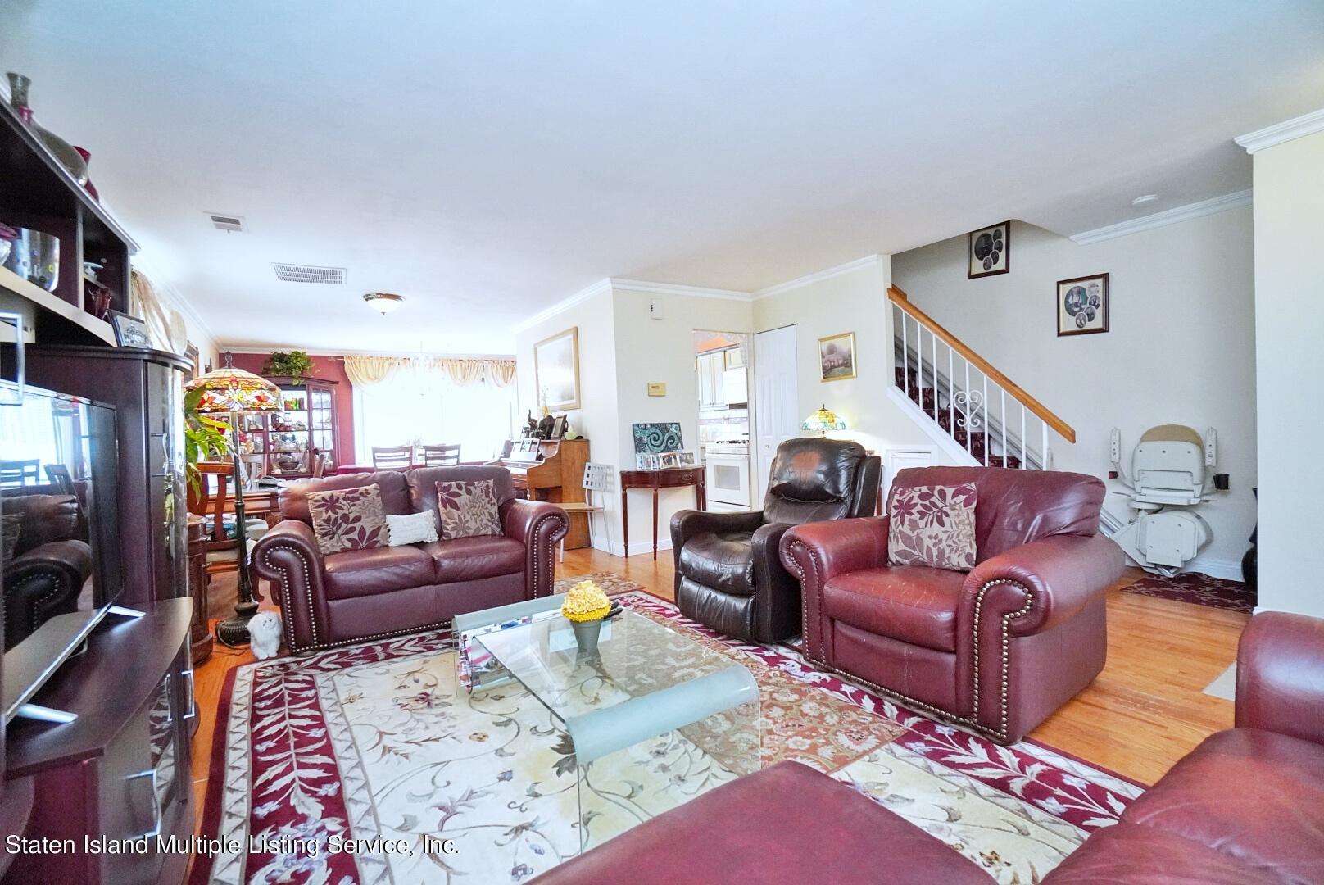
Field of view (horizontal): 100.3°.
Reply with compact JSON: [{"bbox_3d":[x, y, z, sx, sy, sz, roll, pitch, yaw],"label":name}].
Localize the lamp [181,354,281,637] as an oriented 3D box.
[{"bbox_3d":[-2.458,0.316,3.202,0.445,1.655,0.445,-3,2,-32],"label":"lamp"}]

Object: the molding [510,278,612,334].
[{"bbox_3d":[-1.135,-1.379,5.820,0.070,0.075,2.600,-4,2,-33],"label":"molding"}]

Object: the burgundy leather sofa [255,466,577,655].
[{"bbox_3d":[-1.677,0.666,3.830,1.790,0.920,0.970,-4,2,-33],"label":"burgundy leather sofa"}]

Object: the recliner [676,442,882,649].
[{"bbox_3d":[0.729,0.507,3.480,1.070,1.020,0.880,-3,2,-32],"label":"recliner"}]

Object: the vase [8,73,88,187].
[{"bbox_3d":[-1.828,-0.902,1.583,0.235,0.285,0.235,-4,2,-33],"label":"vase"}]

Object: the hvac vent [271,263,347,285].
[{"bbox_3d":[-2.696,-1.273,4.228,0.470,0.025,0.500,-4,2,-33],"label":"hvac vent"}]

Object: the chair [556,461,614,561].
[{"bbox_3d":[-0.764,0.613,4.955,0.500,0.820,0.440,-3,2,-33],"label":"chair"}]

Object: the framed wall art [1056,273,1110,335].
[{"bbox_3d":[3.150,-1.020,4.144,0.025,0.425,0.325,-4,2,-33],"label":"framed wall art"}]

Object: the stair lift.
[{"bbox_3d":[3.339,0.387,3.649,0.380,0.990,0.570,-4,2,-33],"label":"stair lift"}]

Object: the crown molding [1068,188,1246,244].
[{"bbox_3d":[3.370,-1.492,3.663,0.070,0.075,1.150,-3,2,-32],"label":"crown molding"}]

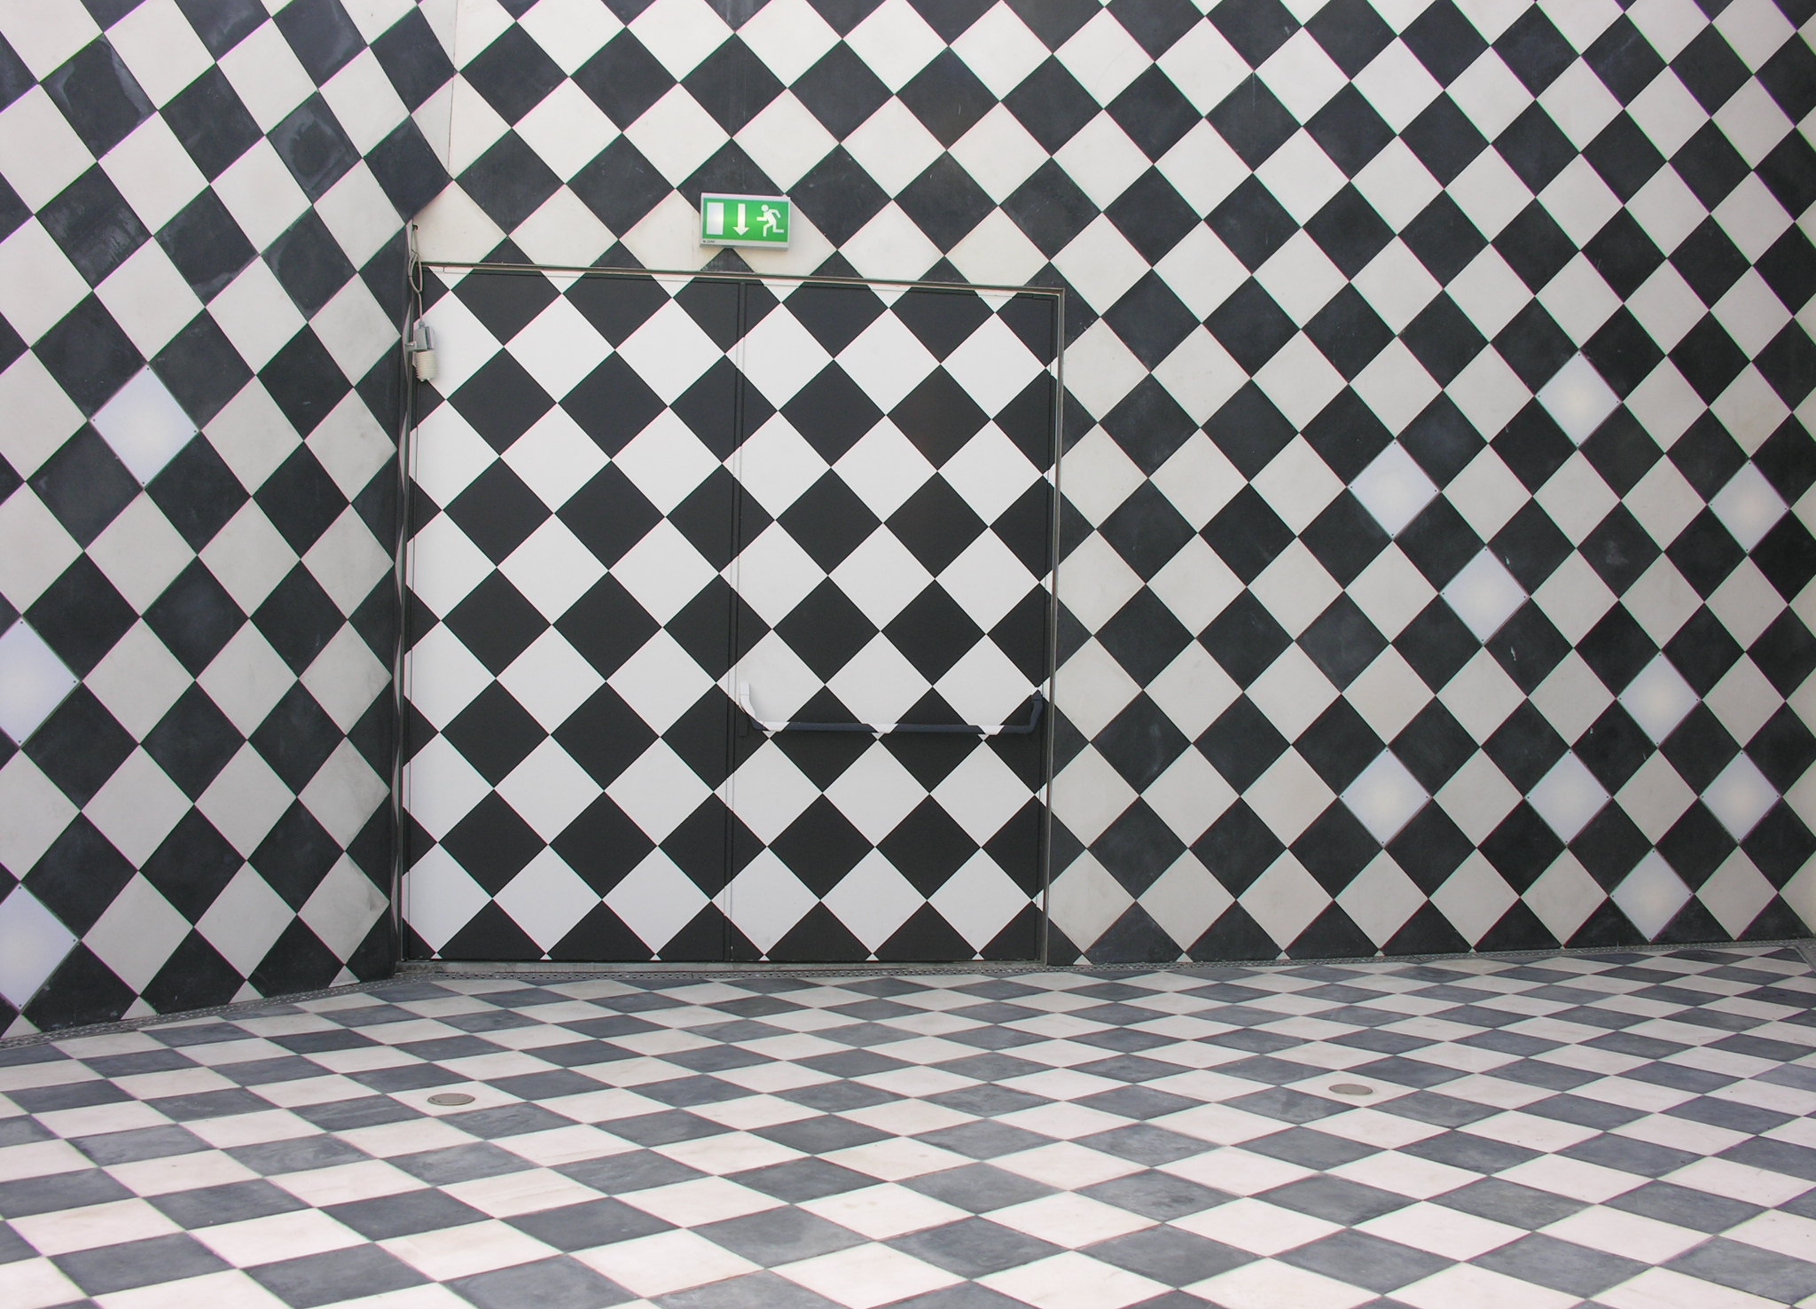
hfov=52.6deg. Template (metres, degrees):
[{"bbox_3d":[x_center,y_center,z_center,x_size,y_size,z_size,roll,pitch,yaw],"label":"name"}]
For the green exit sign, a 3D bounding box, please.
[{"bbox_3d":[-0.619,-1.653,7.009,0.336,0.200,0.060,1,1,-8],"label":"green exit sign"}]

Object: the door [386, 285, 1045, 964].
[{"bbox_3d":[-0.667,-0.131,7.093,2.530,2.680,0.100,1,1,-8],"label":"door"}]

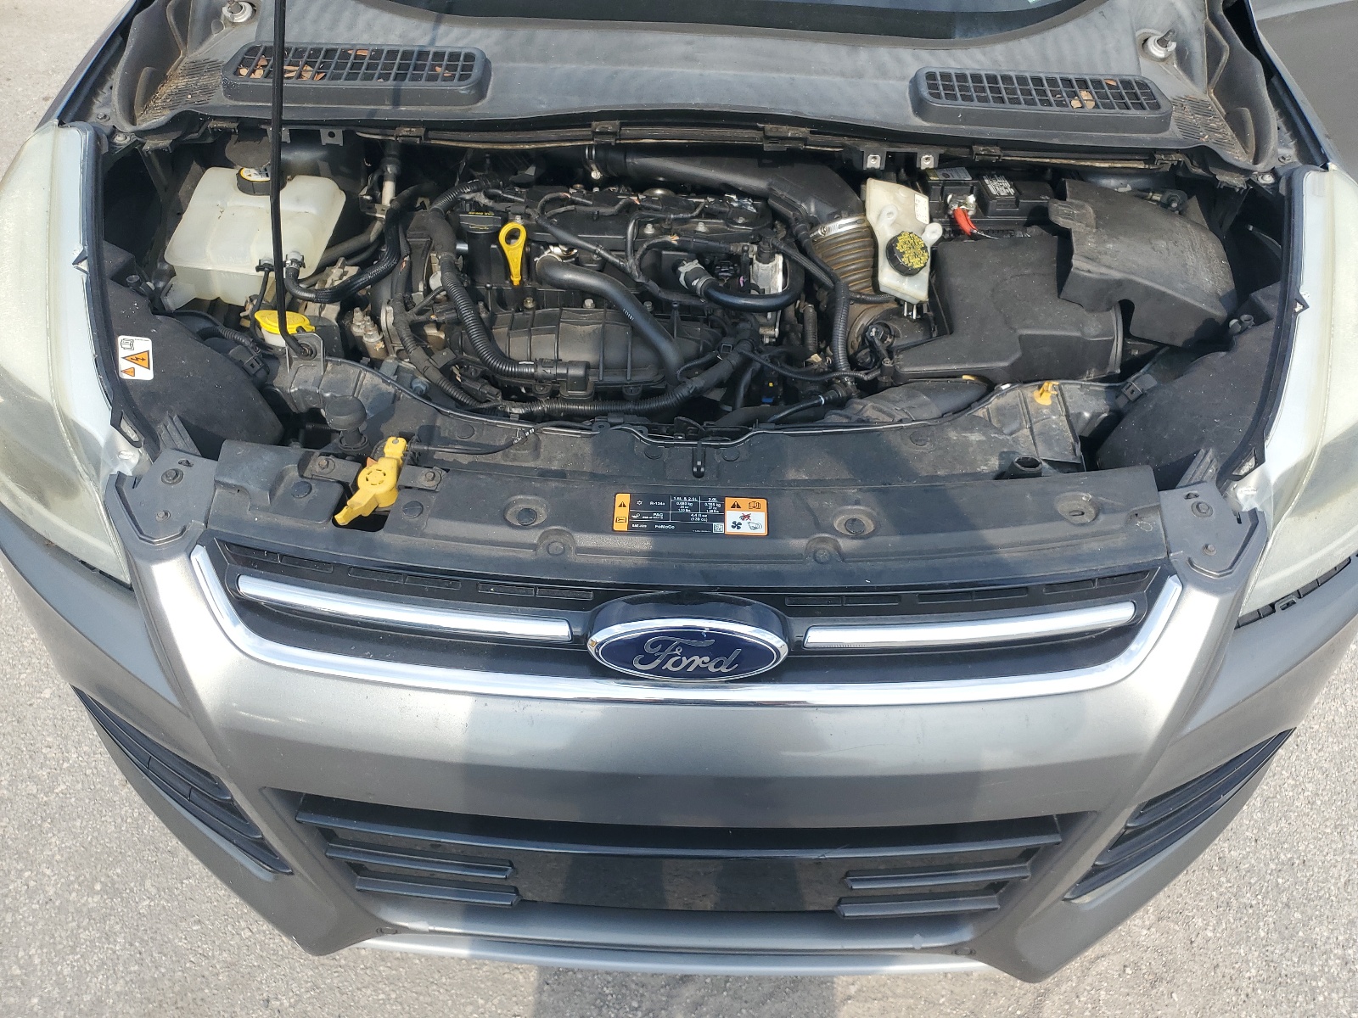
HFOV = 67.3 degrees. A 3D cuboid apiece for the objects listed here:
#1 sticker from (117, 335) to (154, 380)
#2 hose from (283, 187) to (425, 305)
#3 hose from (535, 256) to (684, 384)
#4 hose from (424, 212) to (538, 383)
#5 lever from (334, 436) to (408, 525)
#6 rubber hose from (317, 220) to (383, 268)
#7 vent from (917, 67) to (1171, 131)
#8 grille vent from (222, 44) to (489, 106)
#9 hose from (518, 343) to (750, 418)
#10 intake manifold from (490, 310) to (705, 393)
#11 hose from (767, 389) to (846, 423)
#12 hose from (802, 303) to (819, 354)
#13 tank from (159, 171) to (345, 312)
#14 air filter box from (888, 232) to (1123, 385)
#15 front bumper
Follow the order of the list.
[{"bbox_3d":[-0.645,-0.179,1.208,0.042,0.053,0.003,2,0,-12],"label":"sticker"},{"bbox_3d":[-0.424,-0.344,1.330,0.170,0.100,0.150,2,40,-1],"label":"hose"},{"bbox_3d":[-0.087,-0.227,1.282,0.184,0.143,0.087,2,48,0],"label":"hose"},{"bbox_3d":[-0.248,-0.271,1.306,0.138,0.148,0.133,2,48,0],"label":"hose"},{"bbox_3d":[-0.291,-0.027,0.983,0.041,0.033,0.110,13,45,11],"label":"lever"},{"bbox_3d":[-0.453,-0.366,1.404,0.087,0.046,0.071,2,48,0],"label":"rubber hose"},{"bbox_3d":[0.476,-0.534,1.337,0.310,0.055,0.090,2,40,-1],"label":"vent"},{"bbox_3d":[-0.414,-0.561,1.327,0.328,0.046,0.094,2,48,0],"label":"grille vent"},{"bbox_3d":[-0.060,-0.160,1.333,0.301,0.066,0.102,2,48,0],"label":"hose"},{"bbox_3d":[-0.107,-0.202,1.300,0.275,0.130,0.160,2,40,-1],"label":"intake manifold"},{"bbox_3d":[0.159,-0.125,1.258,0.102,0.033,0.031,8,48,5],"label":"hose"},{"bbox_3d":[0.182,-0.250,1.417,0.020,0.075,0.022,2,40,-1],"label":"hose"},{"bbox_3d":[-0.536,-0.342,1.311,0.186,0.138,0.153,2,48,0],"label":"tank"},{"bbox_3d":[0.425,-0.248,1.351,0.267,0.133,0.204,2,48,0],"label":"air filter box"},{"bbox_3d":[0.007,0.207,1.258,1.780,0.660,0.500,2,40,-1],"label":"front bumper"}]

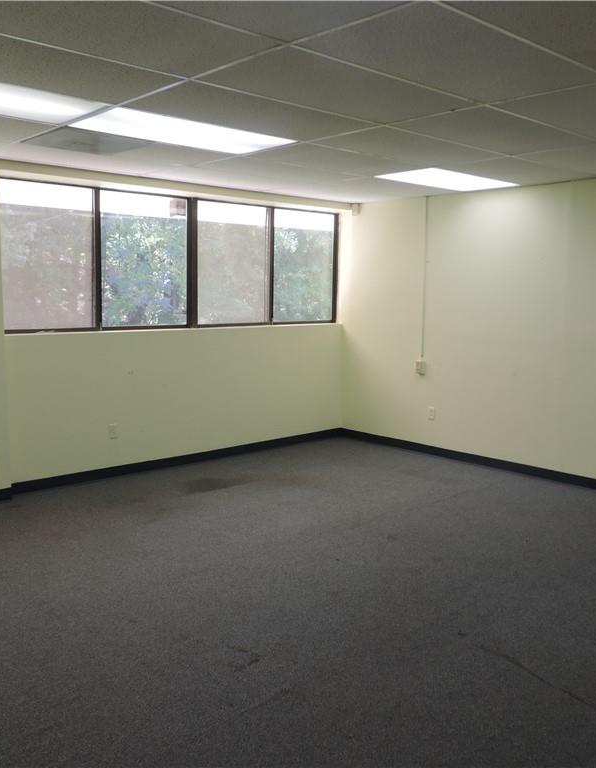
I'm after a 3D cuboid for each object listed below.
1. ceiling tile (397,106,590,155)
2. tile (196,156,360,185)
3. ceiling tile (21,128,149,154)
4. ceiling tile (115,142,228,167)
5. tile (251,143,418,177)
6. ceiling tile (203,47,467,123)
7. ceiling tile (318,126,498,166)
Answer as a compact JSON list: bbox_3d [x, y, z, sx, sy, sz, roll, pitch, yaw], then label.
[{"bbox_3d":[1.123,-1.386,3.927,1.203,0.020,0.594,-6,11,-41],"label":"ceiling tile"},{"bbox_3d":[-0.098,-1.593,5.273,1.203,0.020,0.594,-6,11,-41],"label":"tile"},{"bbox_3d":[-1.232,-1.467,4.263,0.594,0.020,0.594,-6,11,-41],"label":"ceiling tile"},{"bbox_3d":[-0.778,-1.517,4.667,0.594,0.020,0.594,-6,11,-41],"label":"ceiling tile"},{"bbox_3d":[0.309,-1.524,4.824,1.203,0.020,0.594,-6,11,-41],"label":"tile"},{"bbox_3d":[0.216,-1.286,3.119,1.203,0.020,0.594,-6,11,-41],"label":"ceiling tile"},{"bbox_3d":[0.716,-1.455,4.376,1.203,0.020,0.594,-6,11,-41],"label":"ceiling tile"}]

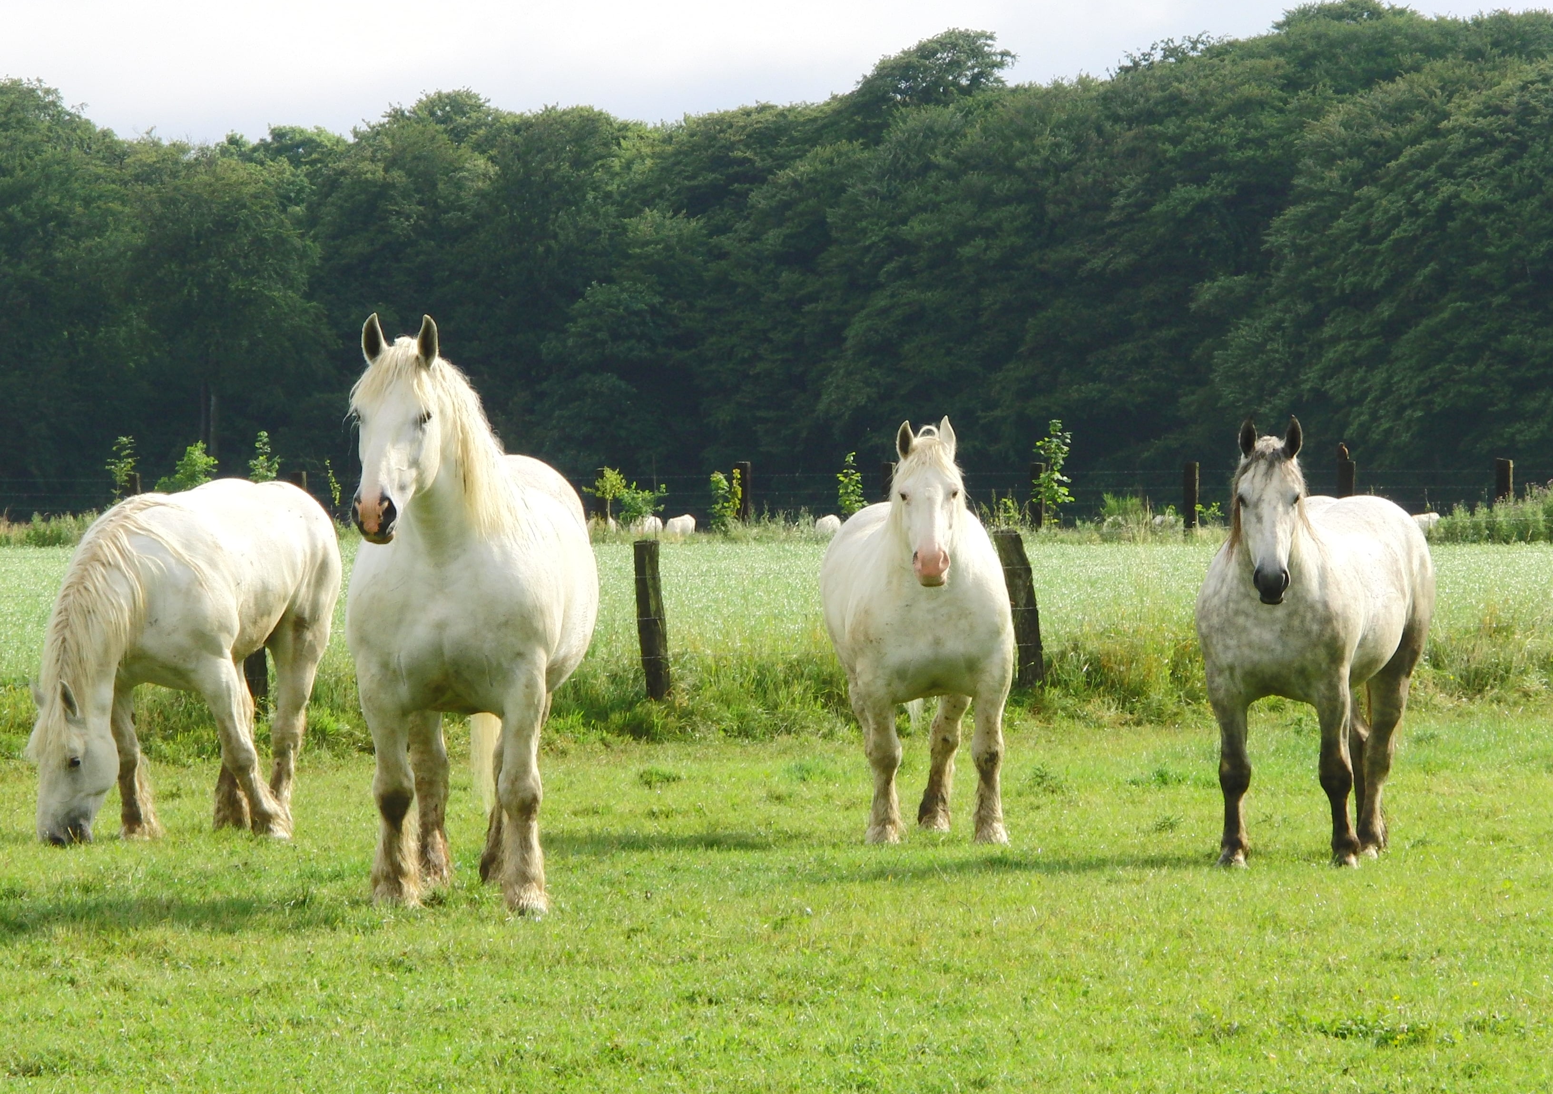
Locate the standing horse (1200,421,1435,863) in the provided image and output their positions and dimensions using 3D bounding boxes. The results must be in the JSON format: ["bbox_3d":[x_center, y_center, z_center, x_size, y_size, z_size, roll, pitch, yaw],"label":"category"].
[{"bbox_3d":[2.320,0.405,32.200,0.750,1.890,2.400,0,0,14],"label":"standing horse"}]

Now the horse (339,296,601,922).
[{"bbox_3d":[-1.130,0.242,28.200,0.760,2.180,2.400,0,0,8],"label":"horse"}]

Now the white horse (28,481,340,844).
[{"bbox_3d":[-2.600,0.510,33.200,0.780,1.580,2.400,0,0,22],"label":"white horse"}]

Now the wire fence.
[{"bbox_3d":[-0.027,-0.721,110.000,22.800,1.080,0.200,0,0,0],"label":"wire fence"}]

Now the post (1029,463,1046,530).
[{"bbox_3d":[3.830,-0.713,110.000,0.210,1.100,0.210,0,0,0],"label":"post"}]

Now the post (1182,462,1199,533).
[{"bbox_3d":[6.083,-0.713,110.000,0.210,1.100,0.210,0,0,0],"label":"post"}]

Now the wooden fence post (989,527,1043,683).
[{"bbox_3d":[1.656,0.442,51.000,0.180,1.130,0.180,-9,0,0],"label":"wooden fence post"}]

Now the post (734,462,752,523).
[{"bbox_3d":[-0.490,-0.730,110.000,0.210,1.100,0.210,0,0,0],"label":"post"}]

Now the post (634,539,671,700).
[{"bbox_3d":[-0.826,0.502,50.000,0.170,1.110,0.170,-4,0,0],"label":"post"}]

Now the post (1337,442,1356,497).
[{"bbox_3d":[8.287,-0.750,109.000,0.220,1.130,0.220,0,0,0],"label":"post"}]

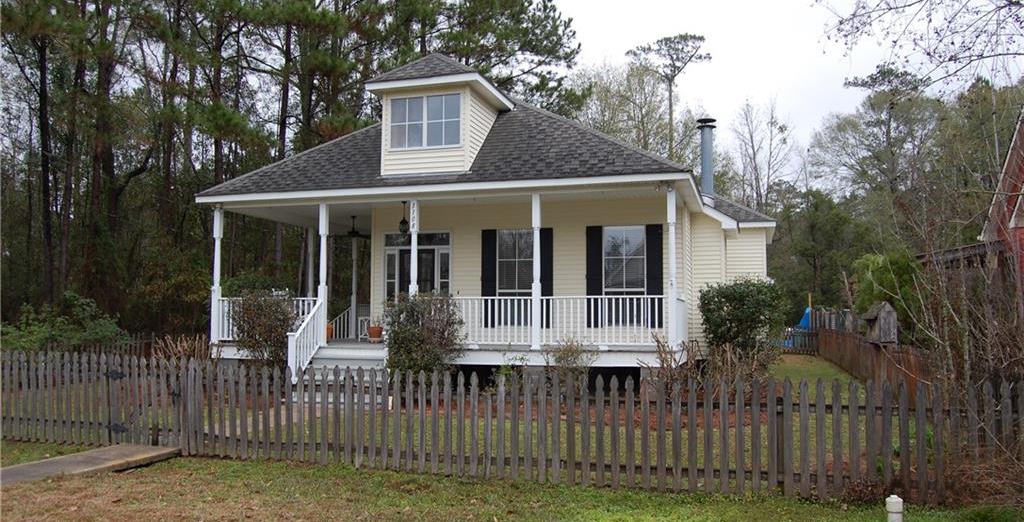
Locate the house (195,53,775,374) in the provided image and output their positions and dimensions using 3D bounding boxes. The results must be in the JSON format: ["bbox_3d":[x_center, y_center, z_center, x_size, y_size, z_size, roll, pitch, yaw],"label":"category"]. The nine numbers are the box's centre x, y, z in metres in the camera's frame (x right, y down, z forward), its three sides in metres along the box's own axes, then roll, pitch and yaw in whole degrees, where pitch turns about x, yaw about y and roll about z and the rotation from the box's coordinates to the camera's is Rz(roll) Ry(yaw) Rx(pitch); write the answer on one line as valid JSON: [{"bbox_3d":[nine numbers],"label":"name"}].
[{"bbox_3d":[0.772,-0.630,19.951,11.750,7.220,12.150,-1,-4,17],"label":"house"}]

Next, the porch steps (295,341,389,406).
[{"bbox_3d":[-2.992,2.118,14.273,2.000,0.980,1.180,-1,-4,17],"label":"porch steps"}]

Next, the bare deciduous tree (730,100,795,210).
[{"bbox_3d":[13.662,-2.229,41.817,3.400,13.362,3.400,-1,-4,17],"label":"bare deciduous tree"}]

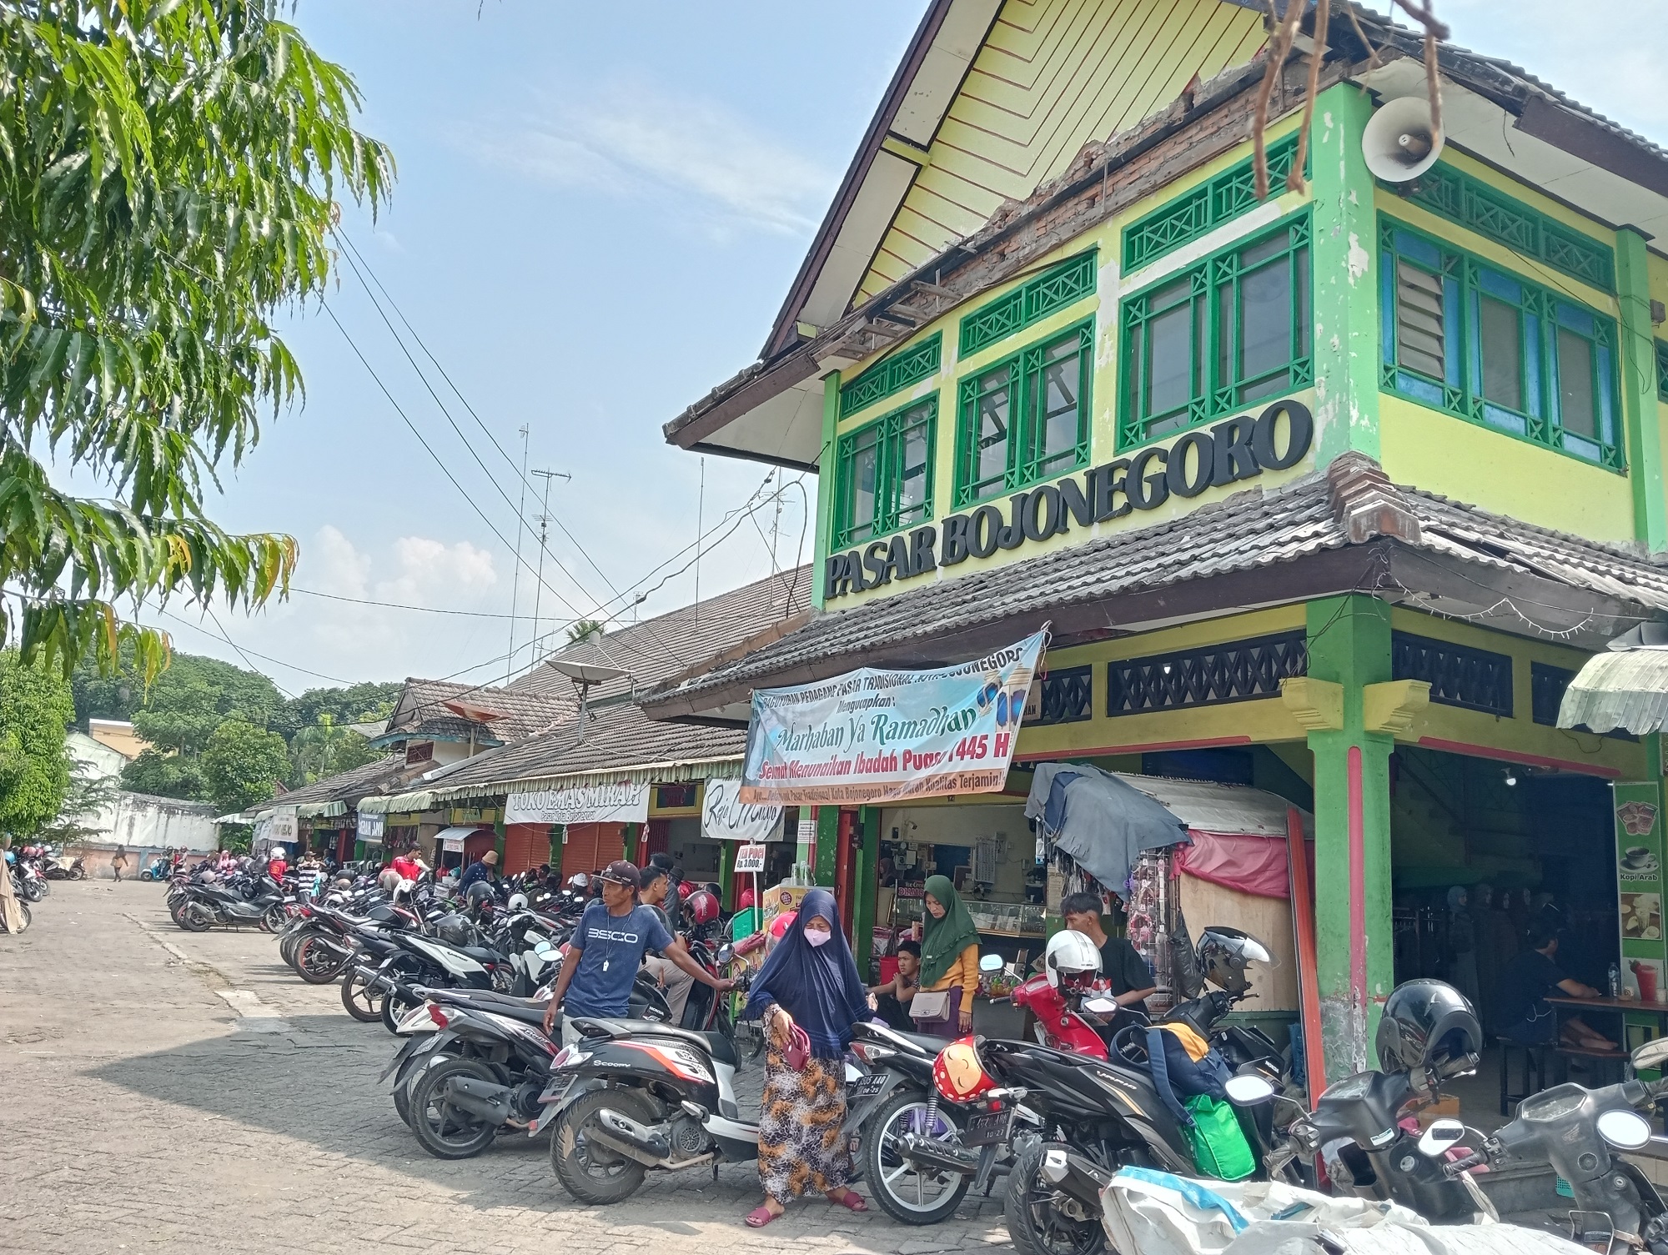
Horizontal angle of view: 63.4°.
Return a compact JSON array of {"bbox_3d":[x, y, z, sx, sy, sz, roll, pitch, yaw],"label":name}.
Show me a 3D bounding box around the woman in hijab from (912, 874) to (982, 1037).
[{"bbox_3d":[0.632,2.206,7.684,0.380,1.580,0.480,14,-15,-42],"label":"woman in hijab"}]

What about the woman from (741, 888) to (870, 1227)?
[{"bbox_3d":[-0.082,1.964,6.369,0.570,1.510,0.450,2,-11,9],"label":"woman"}]

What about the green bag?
[{"bbox_3d":[1.727,2.288,6.080,0.250,0.370,0.230,-11,-1,-35],"label":"green bag"}]

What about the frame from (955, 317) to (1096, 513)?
[{"bbox_3d":[1.565,-1.767,11.385,0.100,1.255,1.850,10,-13,-29],"label":"frame"}]

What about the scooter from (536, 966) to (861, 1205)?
[{"bbox_3d":[-0.548,2.200,6.558,1.860,1.060,0.680,11,-13,-33],"label":"scooter"}]

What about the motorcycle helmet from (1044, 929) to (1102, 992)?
[{"bbox_3d":[1.168,1.630,6.600,0.260,0.280,0.320,8,-2,-21],"label":"motorcycle helmet"}]

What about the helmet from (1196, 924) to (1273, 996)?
[{"bbox_3d":[1.845,1.538,6.200,0.350,0.290,0.250,4,-11,-2],"label":"helmet"}]

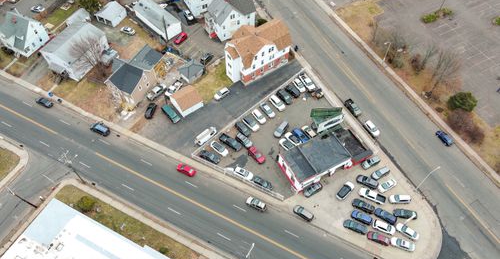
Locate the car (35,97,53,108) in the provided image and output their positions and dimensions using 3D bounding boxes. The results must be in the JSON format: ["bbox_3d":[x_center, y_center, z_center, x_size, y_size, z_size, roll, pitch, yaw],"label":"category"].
[{"bbox_3d":[-52.932,-7.058,103.700,4.590,1.450,1.818,20,57,13],"label":"car"}]

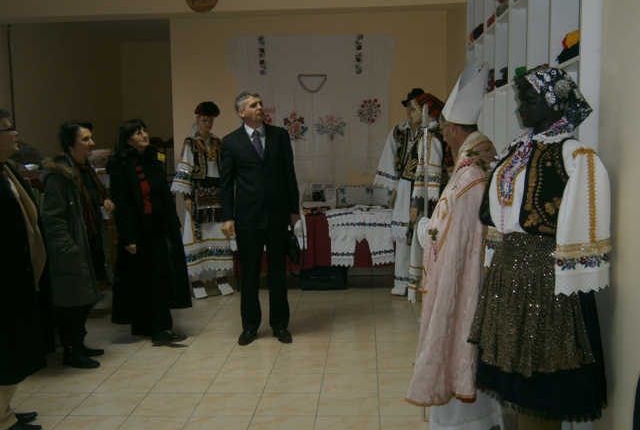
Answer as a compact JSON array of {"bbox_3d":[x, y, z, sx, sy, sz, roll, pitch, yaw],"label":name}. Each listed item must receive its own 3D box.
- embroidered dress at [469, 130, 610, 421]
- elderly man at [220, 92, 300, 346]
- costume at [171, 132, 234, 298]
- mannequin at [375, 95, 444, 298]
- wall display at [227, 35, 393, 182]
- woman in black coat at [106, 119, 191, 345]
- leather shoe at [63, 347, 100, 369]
[{"bbox_3d":[0.771,0.187,2.356,0.450,0.965,0.540,-3,6,-21],"label":"embroidered dress"},{"bbox_3d":[-0.448,0.020,4.859,0.570,1.820,0.360,-2,6,-12],"label":"elderly man"},{"bbox_3d":[-1.113,-0.061,6.490,0.680,1.420,0.420,-2,6,-14],"label":"costume"},{"bbox_3d":[0.860,-0.202,6.260,0.660,1.910,0.420,2,7,30],"label":"mannequin"},{"bbox_3d":[-0.103,-1.144,7.219,1.820,1.600,0.040,0,6,4],"label":"wall display"},{"bbox_3d":[-1.284,0.111,4.976,0.480,1.640,0.560,2,7,30],"label":"woman in black coat"},{"bbox_3d":[-1.582,0.932,4.407,0.250,0.125,0.095,1,6,16],"label":"leather shoe"}]

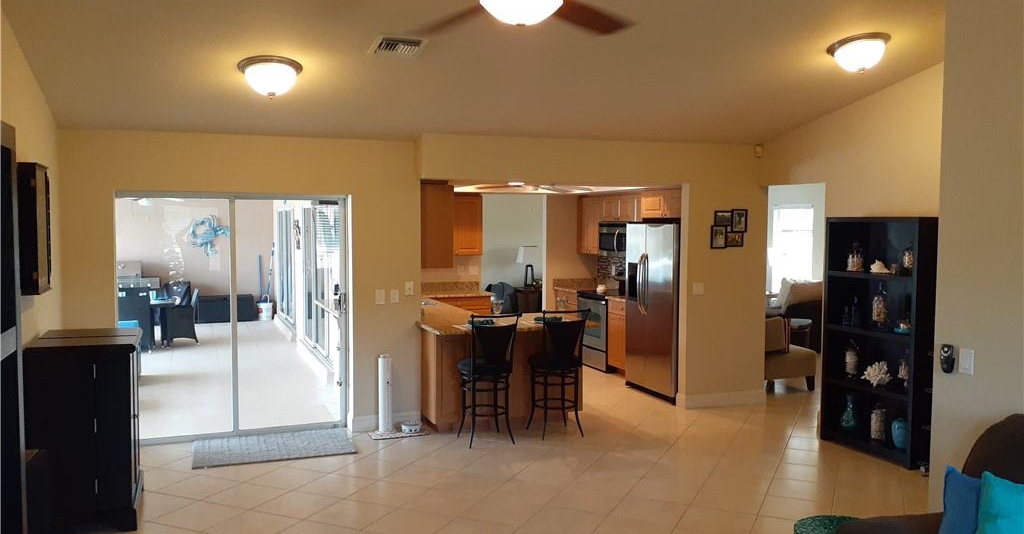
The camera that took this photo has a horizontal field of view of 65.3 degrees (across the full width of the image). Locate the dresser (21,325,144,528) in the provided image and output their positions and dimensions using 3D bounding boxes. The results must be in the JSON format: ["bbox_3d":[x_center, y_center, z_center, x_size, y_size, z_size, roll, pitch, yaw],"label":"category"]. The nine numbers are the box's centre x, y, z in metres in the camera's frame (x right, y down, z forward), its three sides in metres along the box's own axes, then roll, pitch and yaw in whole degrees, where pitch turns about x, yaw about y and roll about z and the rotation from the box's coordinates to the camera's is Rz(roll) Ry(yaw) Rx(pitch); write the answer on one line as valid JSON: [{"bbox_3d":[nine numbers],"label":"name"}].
[{"bbox_3d":[-2.536,0.960,4.792,0.570,1.068,0.765,-1,3,-21],"label":"dresser"}]

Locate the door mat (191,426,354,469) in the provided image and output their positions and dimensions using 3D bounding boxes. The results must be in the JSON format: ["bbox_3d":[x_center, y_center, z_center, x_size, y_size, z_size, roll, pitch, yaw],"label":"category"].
[{"bbox_3d":[-1.877,1.423,6.337,1.210,0.016,0.780,-1,3,-21],"label":"door mat"}]

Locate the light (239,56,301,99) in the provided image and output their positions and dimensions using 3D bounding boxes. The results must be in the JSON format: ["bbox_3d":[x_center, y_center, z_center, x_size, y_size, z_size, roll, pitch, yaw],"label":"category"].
[{"bbox_3d":[-1.603,-1.228,5.315,0.415,0.190,0.415,-1,-10,-21],"label":"light"}]

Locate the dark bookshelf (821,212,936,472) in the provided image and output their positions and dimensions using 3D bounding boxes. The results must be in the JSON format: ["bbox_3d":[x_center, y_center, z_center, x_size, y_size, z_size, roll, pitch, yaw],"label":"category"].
[{"bbox_3d":[2.861,0.529,6.162,0.320,1.820,0.905,-1,3,-21],"label":"dark bookshelf"}]

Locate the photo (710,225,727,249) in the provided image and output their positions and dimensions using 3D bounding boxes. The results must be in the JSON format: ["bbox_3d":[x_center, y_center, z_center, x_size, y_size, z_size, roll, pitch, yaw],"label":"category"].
[{"bbox_3d":[2.031,-0.289,7.827,0.177,0.228,0.022,-1,3,-21],"label":"photo"}]

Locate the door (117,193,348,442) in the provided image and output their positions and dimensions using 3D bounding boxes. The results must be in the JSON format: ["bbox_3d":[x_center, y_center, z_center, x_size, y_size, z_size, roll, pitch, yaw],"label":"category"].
[{"bbox_3d":[-2.261,0.409,6.601,1.820,2.016,0.130,-1,3,-21],"label":"door"}]

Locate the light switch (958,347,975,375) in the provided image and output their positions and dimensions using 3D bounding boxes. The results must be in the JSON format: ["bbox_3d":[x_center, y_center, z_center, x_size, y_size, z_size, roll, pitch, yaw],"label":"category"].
[{"bbox_3d":[2.078,0.432,3.654,0.012,0.120,0.075,-1,3,-21],"label":"light switch"}]

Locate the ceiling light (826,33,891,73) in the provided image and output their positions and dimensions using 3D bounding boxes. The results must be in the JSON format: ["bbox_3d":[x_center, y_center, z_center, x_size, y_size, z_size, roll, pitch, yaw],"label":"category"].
[{"bbox_3d":[2.443,-1.464,5.606,0.415,0.194,0.415,-1,-10,-21],"label":"ceiling light"}]

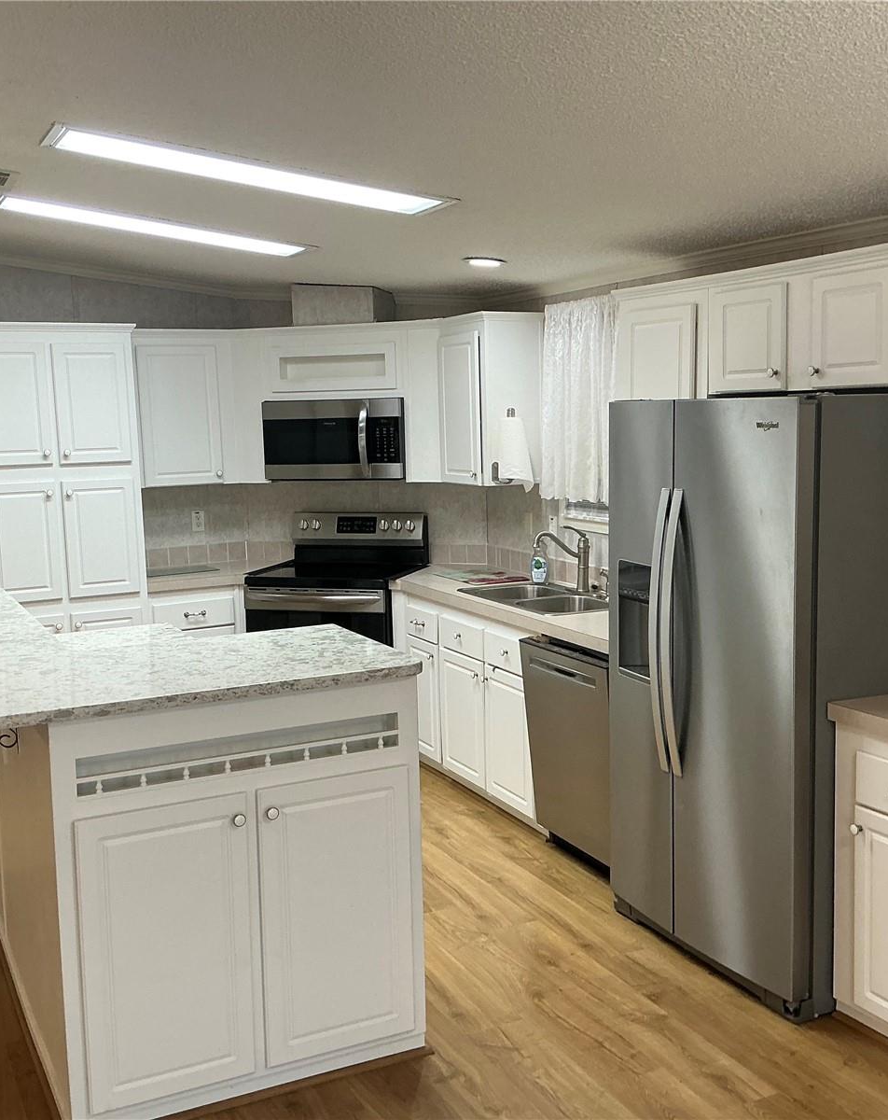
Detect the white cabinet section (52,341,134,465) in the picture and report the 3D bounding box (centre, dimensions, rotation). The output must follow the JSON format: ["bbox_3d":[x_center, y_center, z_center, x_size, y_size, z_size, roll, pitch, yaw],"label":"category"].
[{"bbox_3d":[-1.775,-0.766,5.989,0.350,0.576,0.400,-5,8,-26],"label":"white cabinet section"}]

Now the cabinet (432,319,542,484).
[{"bbox_3d":[0.208,-0.785,5.966,0.335,0.820,0.520,-5,8,-27],"label":"cabinet"}]

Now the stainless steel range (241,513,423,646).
[{"bbox_3d":[-0.544,0.382,6.357,0.765,1.190,0.700,1,8,18],"label":"stainless steel range"}]

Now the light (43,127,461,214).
[{"bbox_3d":[-0.620,-1.289,3.995,1.320,0.060,0.350,2,5,-27],"label":"light"}]

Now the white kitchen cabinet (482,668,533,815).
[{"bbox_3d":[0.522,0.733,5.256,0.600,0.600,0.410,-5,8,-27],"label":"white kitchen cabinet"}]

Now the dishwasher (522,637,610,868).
[{"bbox_3d":[0.719,0.708,4.742,0.595,0.810,0.595,-5,7,-25],"label":"dishwasher"}]

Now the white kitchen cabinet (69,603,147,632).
[{"bbox_3d":[-1.778,0.582,6.281,0.390,0.825,0.620,-5,8,-27],"label":"white kitchen cabinet"}]

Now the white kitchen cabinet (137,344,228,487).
[{"bbox_3d":[-1.453,-0.782,6.559,0.455,0.755,0.320,-5,7,-25],"label":"white kitchen cabinet"}]

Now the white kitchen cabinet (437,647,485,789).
[{"bbox_3d":[0.345,0.686,5.622,0.580,0.585,0.440,-5,7,-25],"label":"white kitchen cabinet"}]

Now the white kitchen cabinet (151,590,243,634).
[{"bbox_3d":[-1.390,0.547,6.475,0.480,0.870,0.620,-5,8,-27],"label":"white kitchen cabinet"}]

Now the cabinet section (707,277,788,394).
[{"bbox_3d":[1.135,-0.738,4.061,0.320,0.344,0.387,-5,8,-26],"label":"cabinet section"}]

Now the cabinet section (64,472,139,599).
[{"bbox_3d":[-1.756,-0.120,6.072,0.346,0.572,0.400,-5,8,-26],"label":"cabinet section"}]

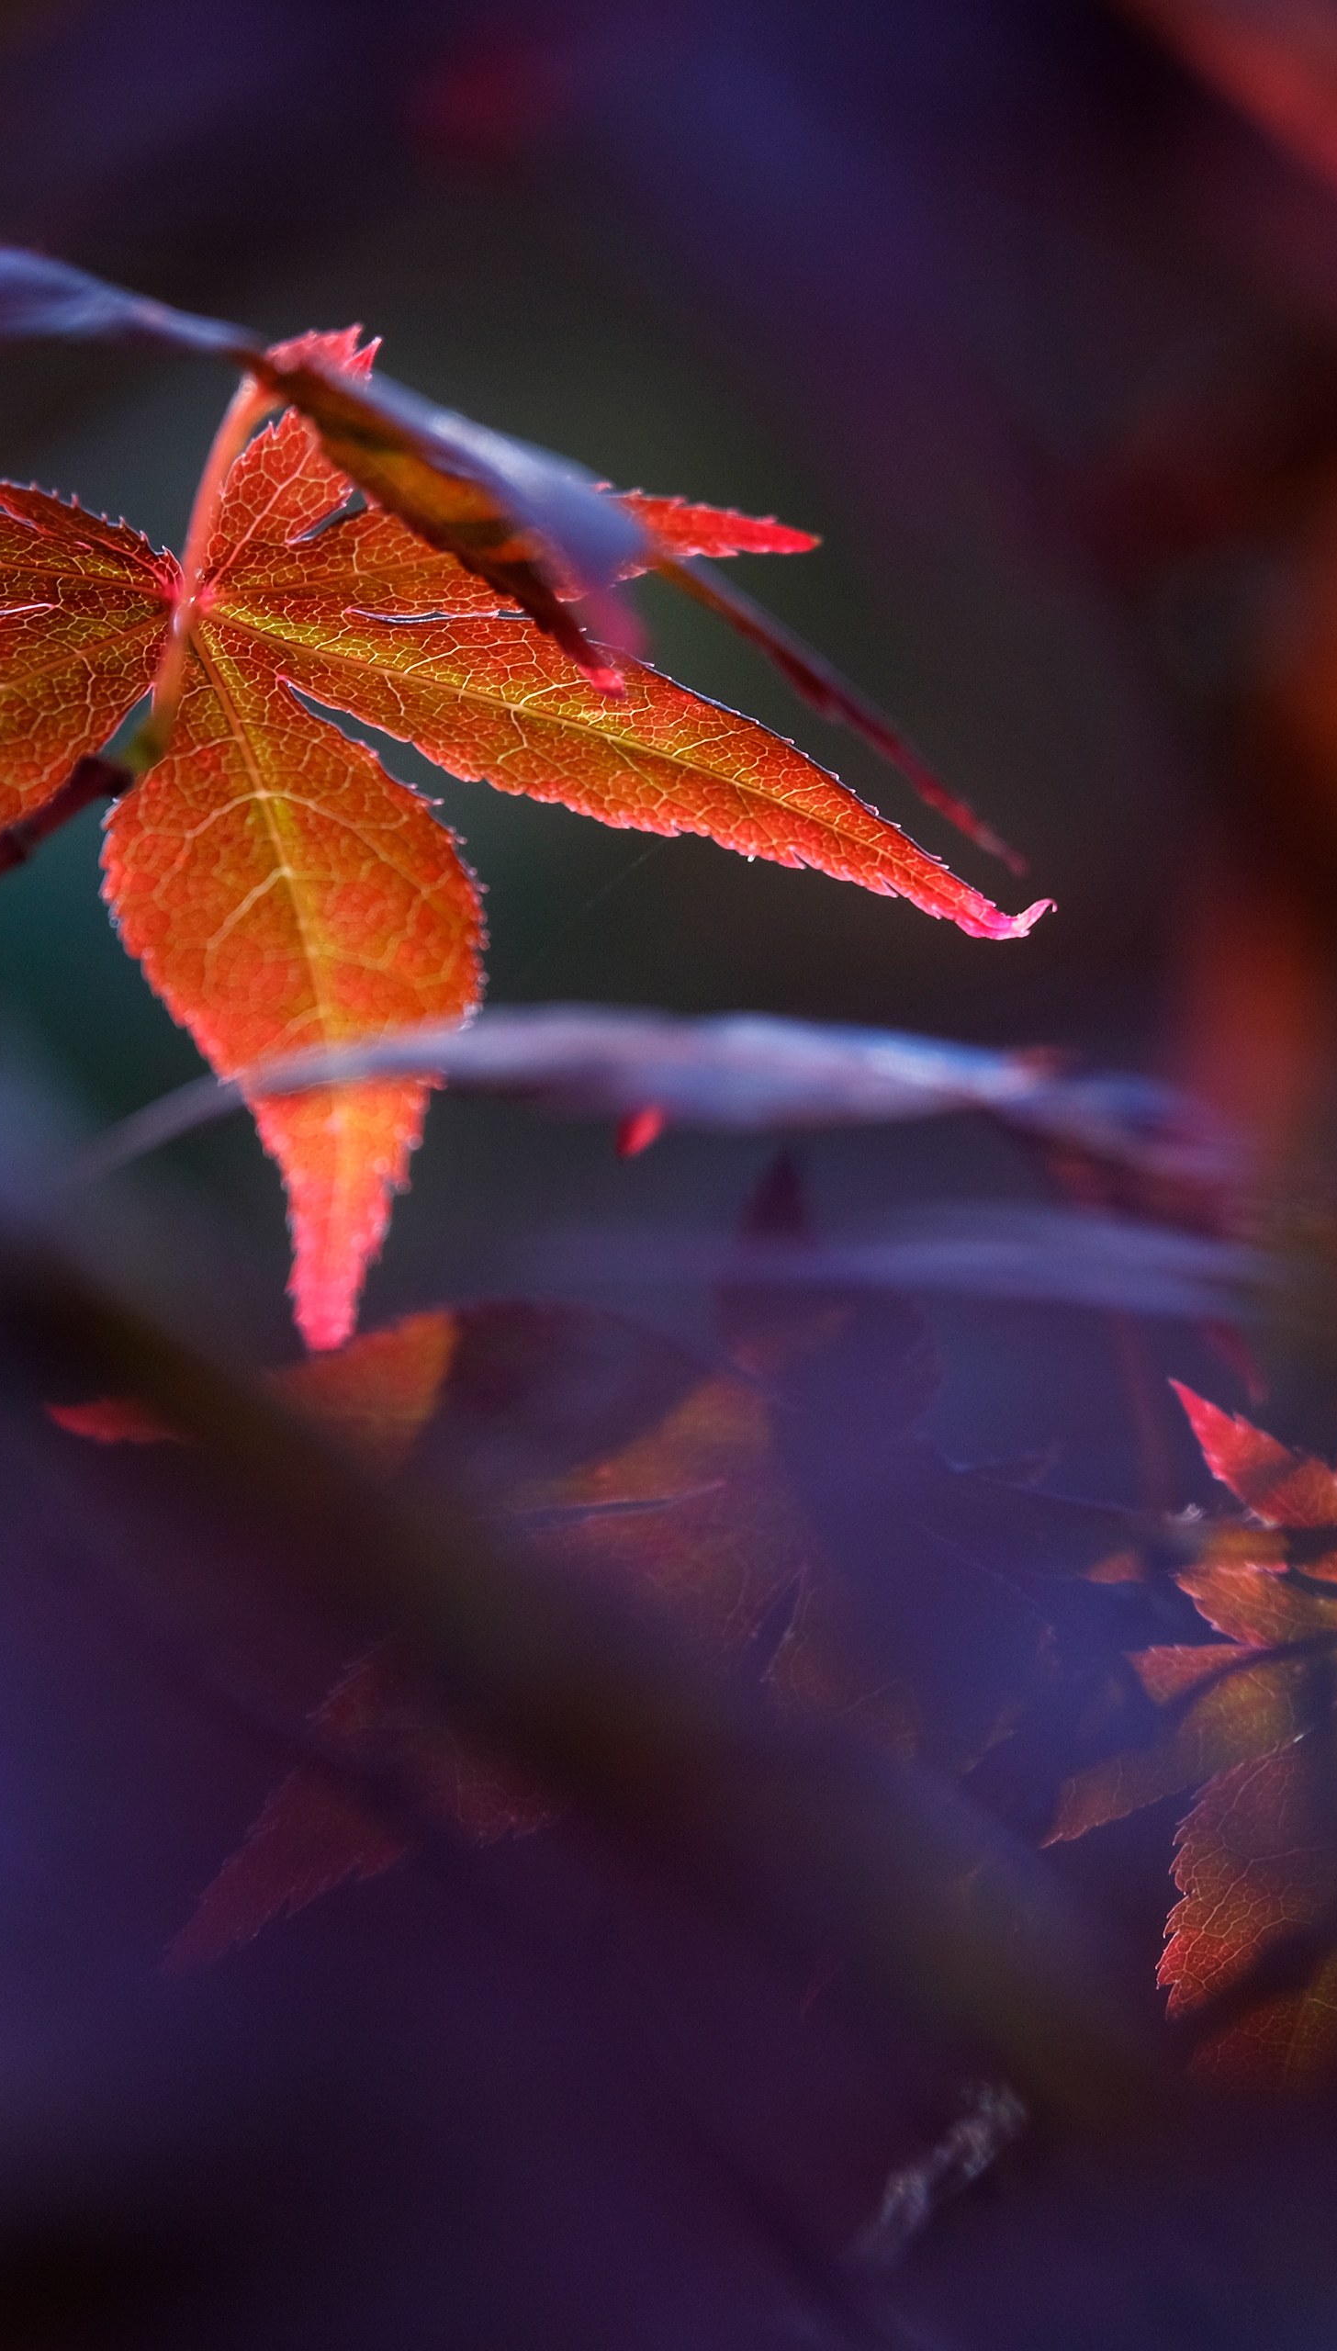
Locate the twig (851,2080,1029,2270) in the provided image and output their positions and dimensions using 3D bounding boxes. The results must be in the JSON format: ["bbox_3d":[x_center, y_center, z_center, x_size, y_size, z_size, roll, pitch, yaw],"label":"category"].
[{"bbox_3d":[0.014,0.051,1.500,0.003,0.012,0.003,41,0,0],"label":"twig"}]

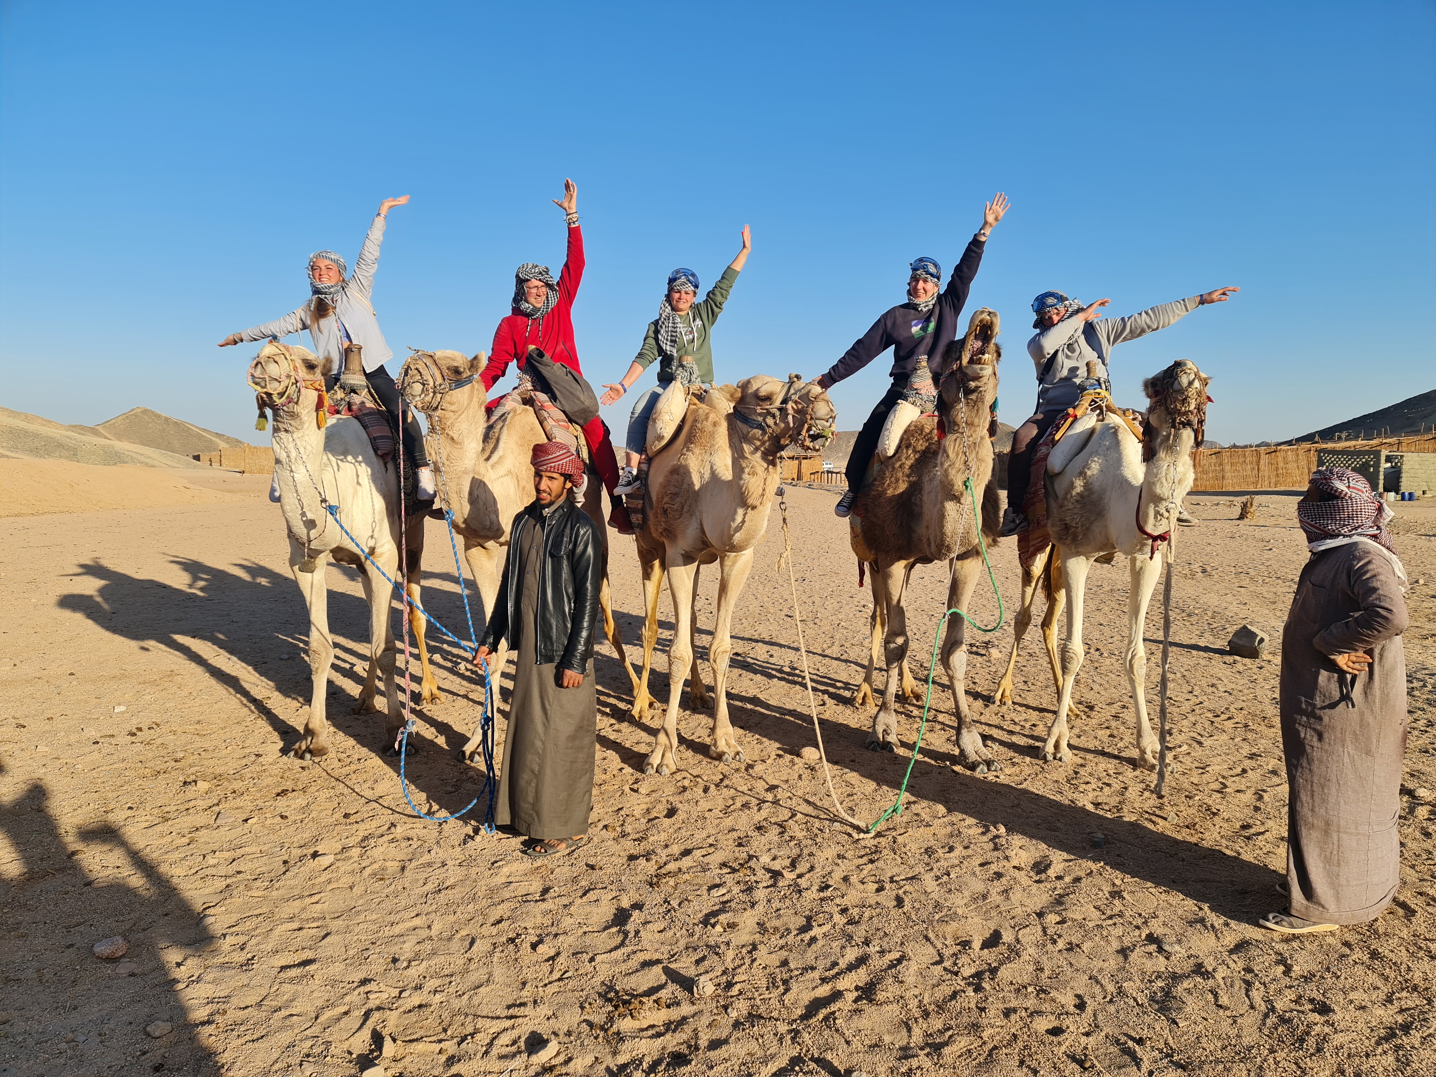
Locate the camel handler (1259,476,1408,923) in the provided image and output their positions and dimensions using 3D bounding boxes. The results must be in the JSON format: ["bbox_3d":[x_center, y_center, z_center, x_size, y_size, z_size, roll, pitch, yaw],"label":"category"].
[{"bbox_3d":[2.220,0.550,3.817,0.560,1.650,0.560,1,5,7],"label":"camel handler"}]

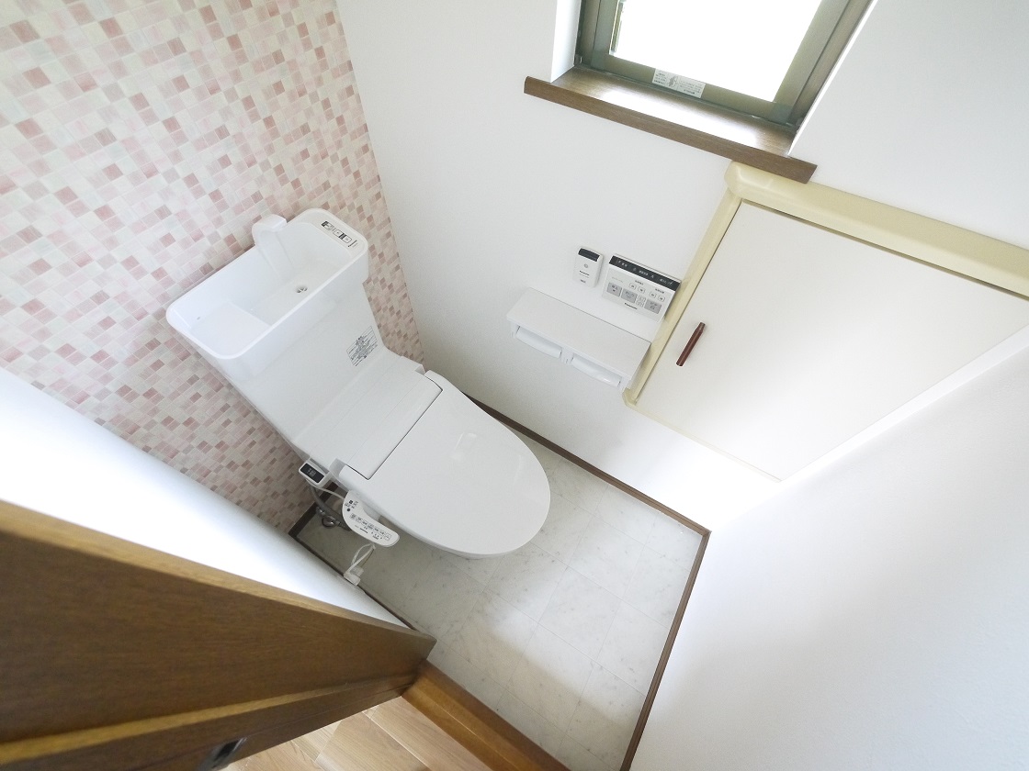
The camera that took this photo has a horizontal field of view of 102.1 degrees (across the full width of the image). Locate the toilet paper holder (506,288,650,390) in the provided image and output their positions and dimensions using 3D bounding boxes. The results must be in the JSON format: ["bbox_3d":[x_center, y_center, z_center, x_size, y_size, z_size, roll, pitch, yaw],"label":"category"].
[{"bbox_3d":[0.145,-0.109,0.997,0.323,0.075,0.116,28,61,15],"label":"toilet paper holder"}]

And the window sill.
[{"bbox_3d":[0.229,-0.415,0.638,0.451,0.024,0.081,28,61,15],"label":"window sill"}]

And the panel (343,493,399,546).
[{"bbox_3d":[-0.379,0.356,1.084,0.182,0.034,0.070,28,61,15],"label":"panel"}]

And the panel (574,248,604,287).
[{"bbox_3d":[0.154,-0.249,0.879,0.051,0.076,0.020,28,61,15],"label":"panel"}]

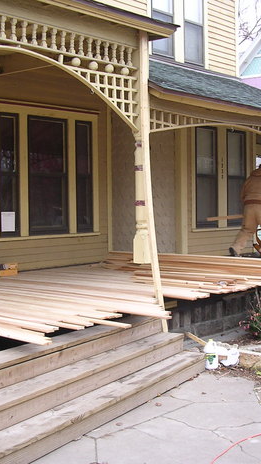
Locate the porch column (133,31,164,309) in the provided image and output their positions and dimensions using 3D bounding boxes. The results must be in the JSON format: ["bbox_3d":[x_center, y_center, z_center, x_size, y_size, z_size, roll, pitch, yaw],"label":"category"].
[{"bbox_3d":[0.193,-0.639,7.300,0.310,2.920,0.190,2,4,40],"label":"porch column"}]

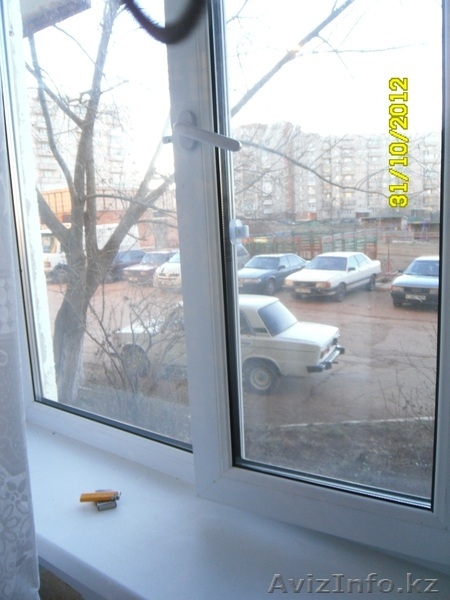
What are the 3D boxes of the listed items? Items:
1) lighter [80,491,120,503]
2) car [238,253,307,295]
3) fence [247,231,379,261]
[{"bbox_3d":[-0.257,0.407,1.003,0.080,0.011,0.023,-3,9,-1],"label":"lighter"},{"bbox_3d":[1.905,-1.101,19.122,1.690,1.380,4.450,5,12,38],"label":"car"},{"bbox_3d":[5.415,-3.401,31.192,8.800,1.800,0.120,1,10,20],"label":"fence"}]

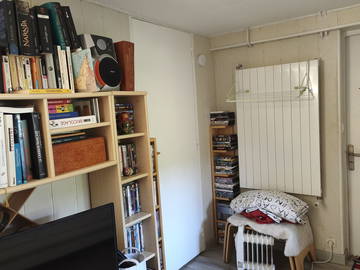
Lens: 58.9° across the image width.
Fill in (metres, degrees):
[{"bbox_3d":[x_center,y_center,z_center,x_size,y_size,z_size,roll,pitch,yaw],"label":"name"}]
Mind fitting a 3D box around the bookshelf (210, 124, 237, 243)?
[{"bbox_3d":[0.466,0.517,3.255,0.205,1.240,0.165,0,7,36],"label":"bookshelf"}]

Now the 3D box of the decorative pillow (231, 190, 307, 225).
[{"bbox_3d":[0.791,0.608,2.837,0.630,0.195,0.380,0,7,39],"label":"decorative pillow"}]

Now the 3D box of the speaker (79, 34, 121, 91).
[{"bbox_3d":[-0.518,-0.407,1.894,0.190,0.325,0.200,-1,6,28],"label":"speaker"}]

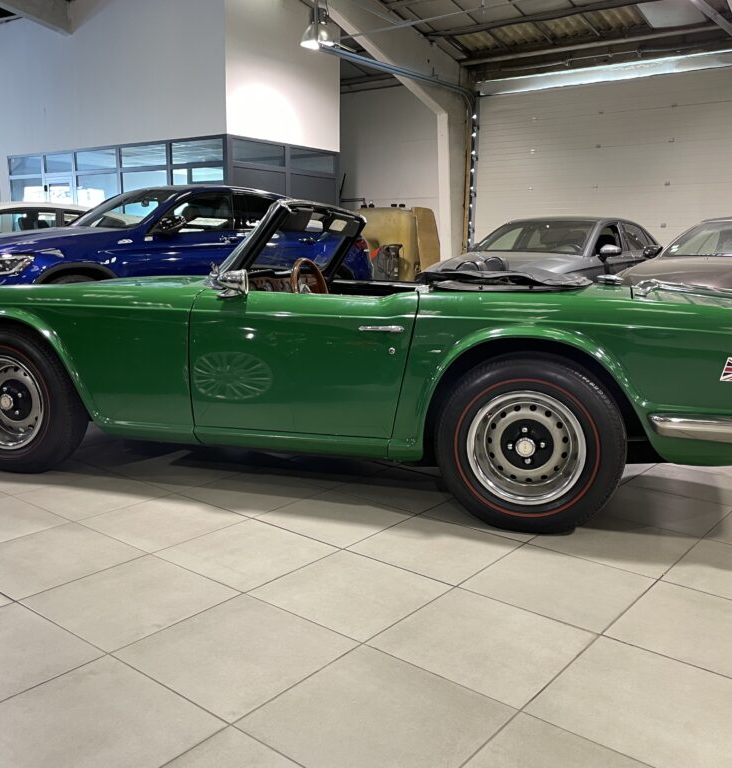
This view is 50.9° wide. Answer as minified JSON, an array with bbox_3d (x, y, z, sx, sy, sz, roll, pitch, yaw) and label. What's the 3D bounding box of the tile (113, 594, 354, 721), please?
[{"bbox_3d":[-0.322,0.669,1.929,0.447,0.010,0.447,9,13,38],"label":"tile"}]

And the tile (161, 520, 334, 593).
[{"bbox_3d":[-0.389,0.559,2.547,0.447,0.010,0.447,9,13,38],"label":"tile"}]

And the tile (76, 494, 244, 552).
[{"bbox_3d":[-0.740,0.508,2.839,0.445,0.010,0.445,9,13,38],"label":"tile"}]

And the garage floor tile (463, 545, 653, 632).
[{"bbox_3d":[0.593,0.615,2.353,0.445,0.010,0.445,9,13,38],"label":"garage floor tile"}]

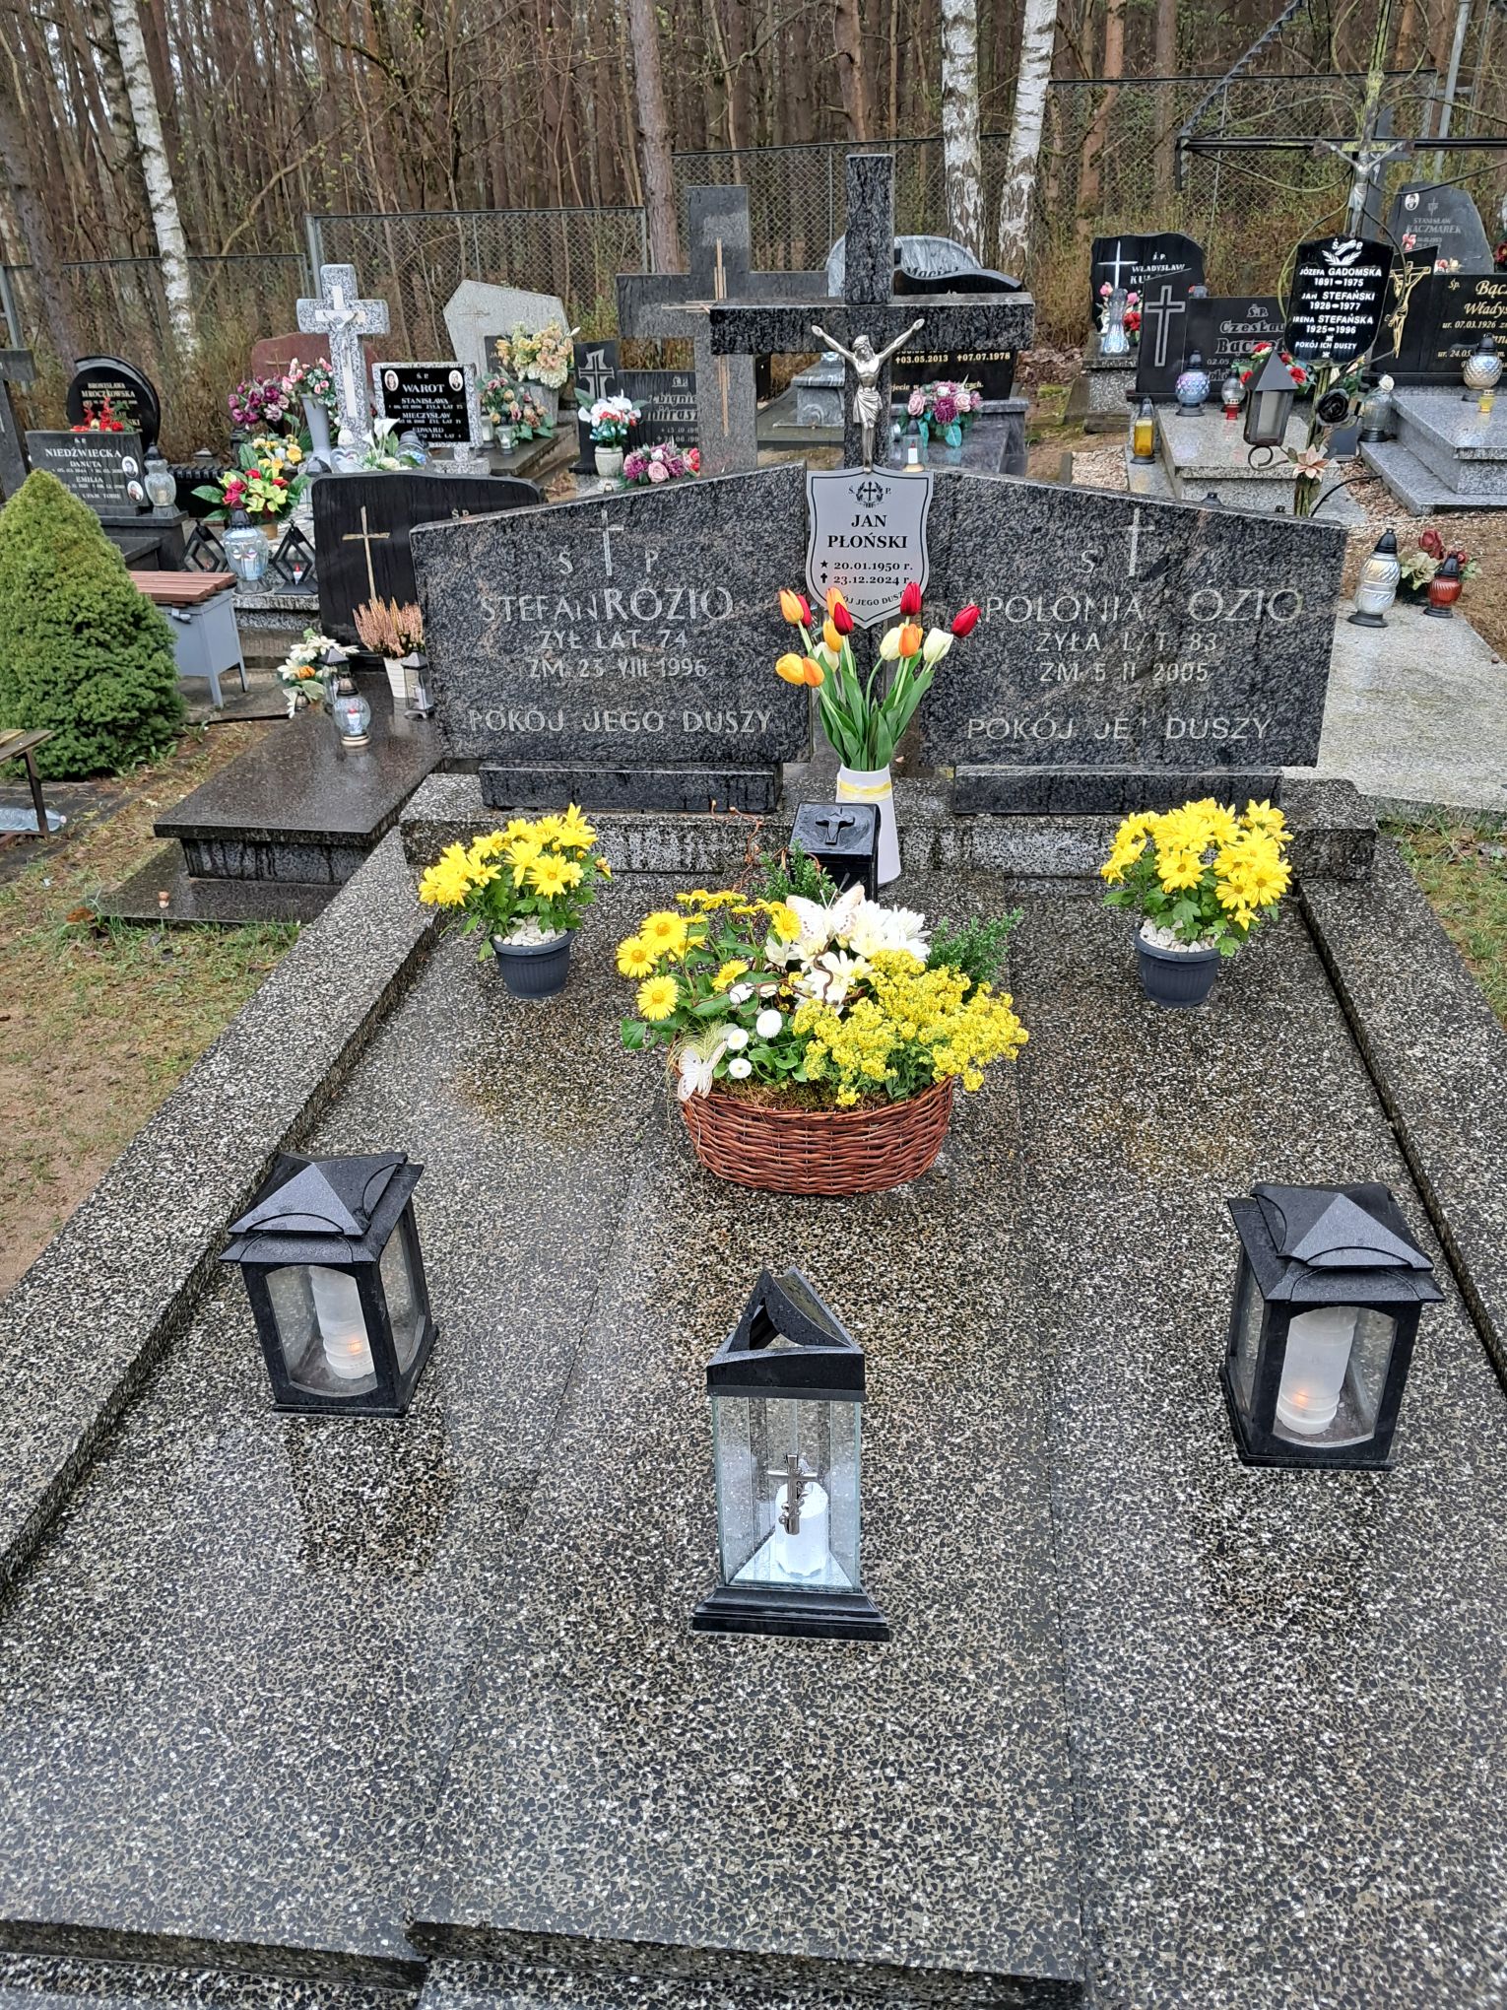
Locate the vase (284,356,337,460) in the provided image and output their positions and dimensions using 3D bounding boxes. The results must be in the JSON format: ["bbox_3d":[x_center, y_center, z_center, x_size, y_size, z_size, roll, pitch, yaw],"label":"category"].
[{"bbox_3d":[-1.976,-2.674,7.053,0.245,0.440,0.230,1,29,7],"label":"vase"}]

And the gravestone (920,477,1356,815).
[{"bbox_3d":[0.590,-0.575,2.494,0.640,0.545,0.120,1,29,7],"label":"gravestone"}]

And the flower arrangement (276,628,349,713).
[{"bbox_3d":[-1.326,-1.010,4.702,0.220,0.245,0.200,1,29,7],"label":"flower arrangement"}]

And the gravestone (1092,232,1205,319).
[{"bbox_3d":[2.183,-4.013,8.700,0.620,0.510,0.090,4,26,13],"label":"gravestone"}]

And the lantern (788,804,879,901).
[{"bbox_3d":[0.130,-0.182,2.458,0.124,0.226,0.130,1,29,7],"label":"lantern"}]

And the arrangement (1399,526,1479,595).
[{"bbox_3d":[2.077,-1.344,4.750,0.240,0.210,0.200,3,26,10],"label":"arrangement"}]

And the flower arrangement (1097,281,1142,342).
[{"bbox_3d":[1.903,-3.574,8.100,0.240,0.290,0.200,4,26,13],"label":"flower arrangement"}]

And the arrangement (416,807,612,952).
[{"bbox_3d":[-0.353,-0.172,2.284,0.285,0.225,0.250,1,29,7],"label":"arrangement"}]

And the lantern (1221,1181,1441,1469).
[{"bbox_3d":[0.548,0.294,1.502,0.150,0.272,0.150,1,29,7],"label":"lantern"}]

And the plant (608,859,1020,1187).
[{"bbox_3d":[0.087,0.008,1.896,0.480,0.340,0.330,1,29,7],"label":"plant"}]

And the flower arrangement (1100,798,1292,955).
[{"bbox_3d":[0.615,-0.160,2.178,0.270,0.225,0.250,1,29,7],"label":"flower arrangement"}]

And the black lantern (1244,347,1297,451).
[{"bbox_3d":[1.576,-1.843,4.762,0.150,0.300,0.150,13,33,26],"label":"black lantern"}]

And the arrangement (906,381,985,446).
[{"bbox_3d":[0.800,-2.487,6.578,0.340,0.250,0.270,1,29,7],"label":"arrangement"}]

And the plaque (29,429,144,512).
[{"bbox_3d":[-3.019,-2.421,7.100,0.500,0.340,0.080,-5,26,-6],"label":"plaque"}]

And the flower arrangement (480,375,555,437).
[{"bbox_3d":[-1.255,-3.168,8.296,0.380,0.300,0.290,1,29,7],"label":"flower arrangement"}]

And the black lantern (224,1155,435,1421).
[{"bbox_3d":[-0.426,0.273,1.616,0.157,0.266,0.158,1,29,6],"label":"black lantern"}]

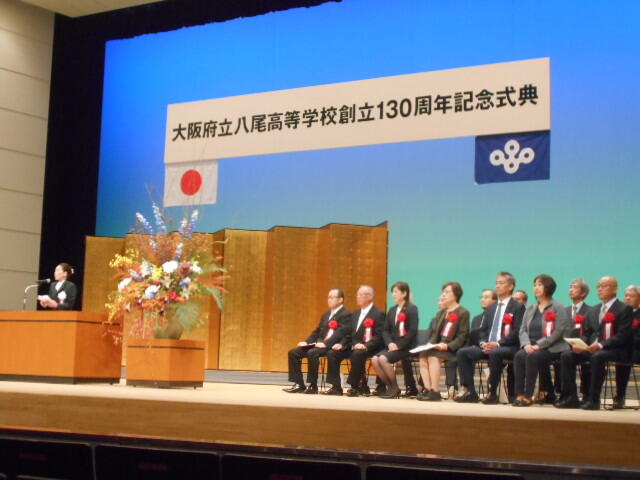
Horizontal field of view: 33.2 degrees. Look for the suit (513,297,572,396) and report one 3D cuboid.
[{"bbox_3d":[2.309,1.150,11.301,0.500,1.000,0.660,-5,-9,43],"label":"suit"}]

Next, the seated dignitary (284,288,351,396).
[{"bbox_3d":[0.023,1.152,12.400,0.560,1.240,0.800,-4,-8,42],"label":"seated dignitary"}]

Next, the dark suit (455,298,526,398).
[{"bbox_3d":[1.933,1.162,11.715,0.700,1.030,0.540,7,-9,-40],"label":"dark suit"}]

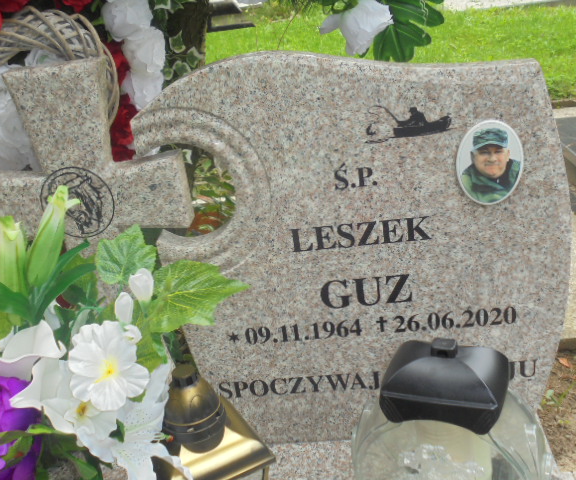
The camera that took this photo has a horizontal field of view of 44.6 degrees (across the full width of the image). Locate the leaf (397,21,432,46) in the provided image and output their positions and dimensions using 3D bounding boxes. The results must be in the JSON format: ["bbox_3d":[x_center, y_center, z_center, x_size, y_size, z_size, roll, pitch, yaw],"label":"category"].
[{"bbox_3d":[0.208,-0.342,1.163,0.060,0.044,0.025,-5,21,6],"label":"leaf"}]

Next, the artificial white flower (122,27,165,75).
[{"bbox_3d":[-0.243,-0.319,1.183,0.072,0.079,0.068,-5,21,6],"label":"artificial white flower"}]

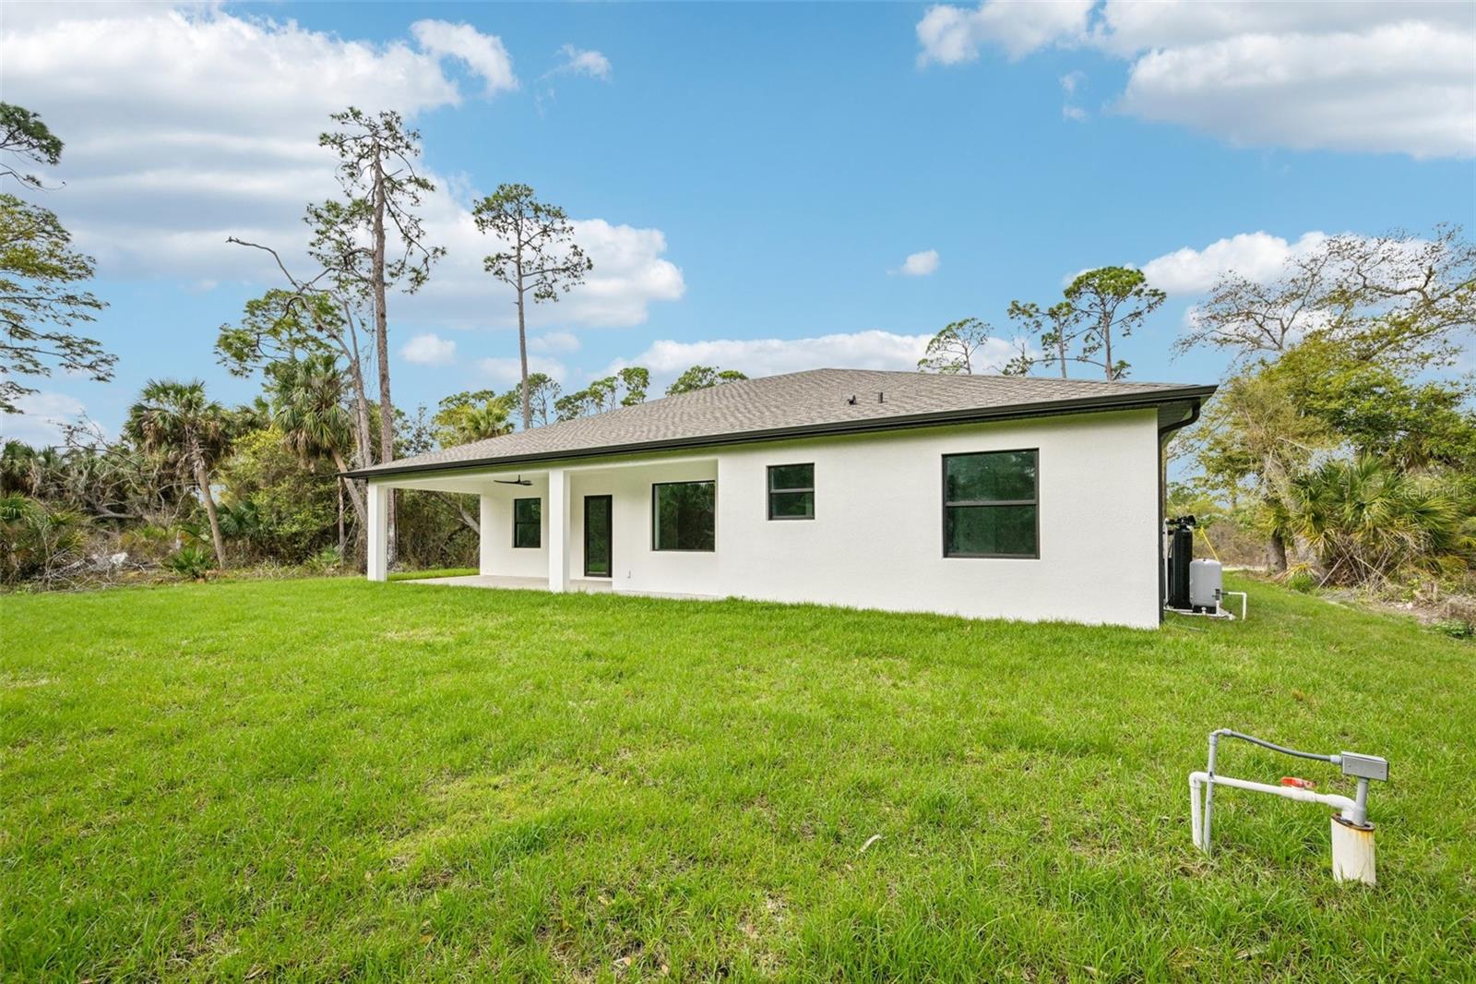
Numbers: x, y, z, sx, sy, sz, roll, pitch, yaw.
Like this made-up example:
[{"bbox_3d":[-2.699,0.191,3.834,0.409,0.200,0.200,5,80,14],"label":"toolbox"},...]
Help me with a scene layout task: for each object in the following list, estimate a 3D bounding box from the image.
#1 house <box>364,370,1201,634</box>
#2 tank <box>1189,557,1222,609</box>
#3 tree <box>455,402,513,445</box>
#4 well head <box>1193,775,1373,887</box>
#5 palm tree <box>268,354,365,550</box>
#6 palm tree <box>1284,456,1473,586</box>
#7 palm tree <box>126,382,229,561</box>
[{"bbox_3d":[1.020,-0.470,18.640,19.500,6.500,16.000,-2,-4,28],"label":"house"},{"bbox_3d":[7.384,1.472,9.050,0.400,0.830,0.400,-3,-5,39],"label":"tank"},{"bbox_3d":[-12.822,-0.408,29.000,3.500,8.300,3.500,2,-4,-26],"label":"tree"},{"bbox_3d":[2.245,1.390,2.390,0.540,0.345,0.130,-2,-4,32],"label":"well head"},{"bbox_3d":[-16.027,-1.237,22.000,3.500,8.100,3.500,3,-5,-35],"label":"palm tree"},{"bbox_3d":[17.862,0.819,16.000,3.700,3.650,3.900,3,-5,-42],"label":"palm tree"},{"bbox_3d":[-23.416,-0.771,24.000,3.600,7.900,3.600,-4,-5,45],"label":"palm tree"}]

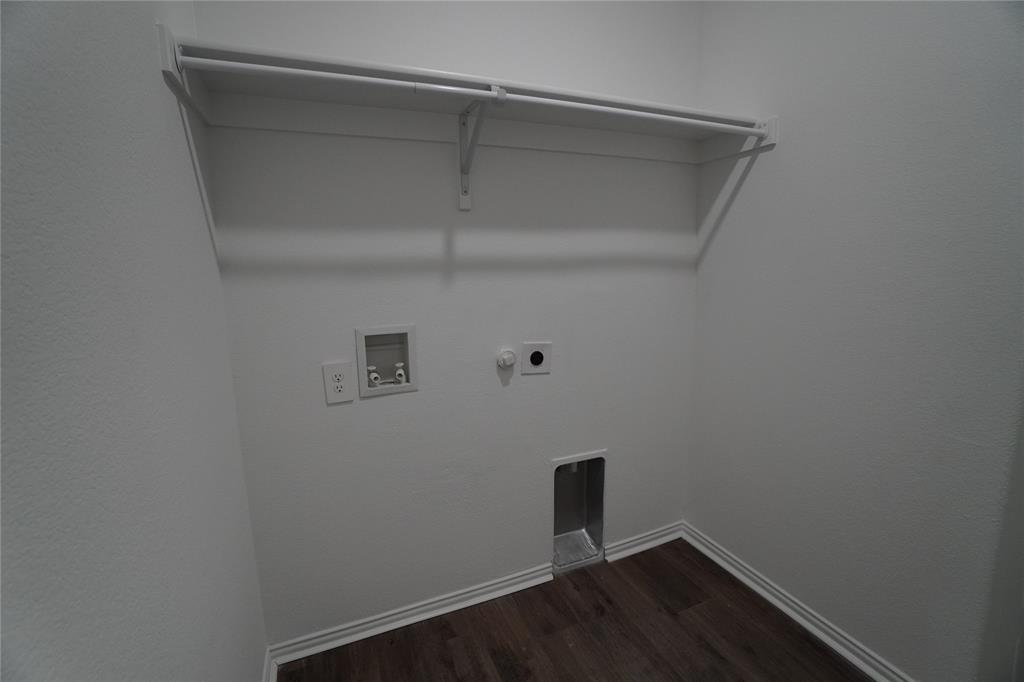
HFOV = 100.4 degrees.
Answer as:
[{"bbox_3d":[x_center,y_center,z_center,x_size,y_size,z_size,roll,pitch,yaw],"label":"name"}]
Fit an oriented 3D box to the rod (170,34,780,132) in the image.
[{"bbox_3d":[0.078,-0.691,1.189,1.665,0.023,0.025,-5,9,-21],"label":"rod"}]

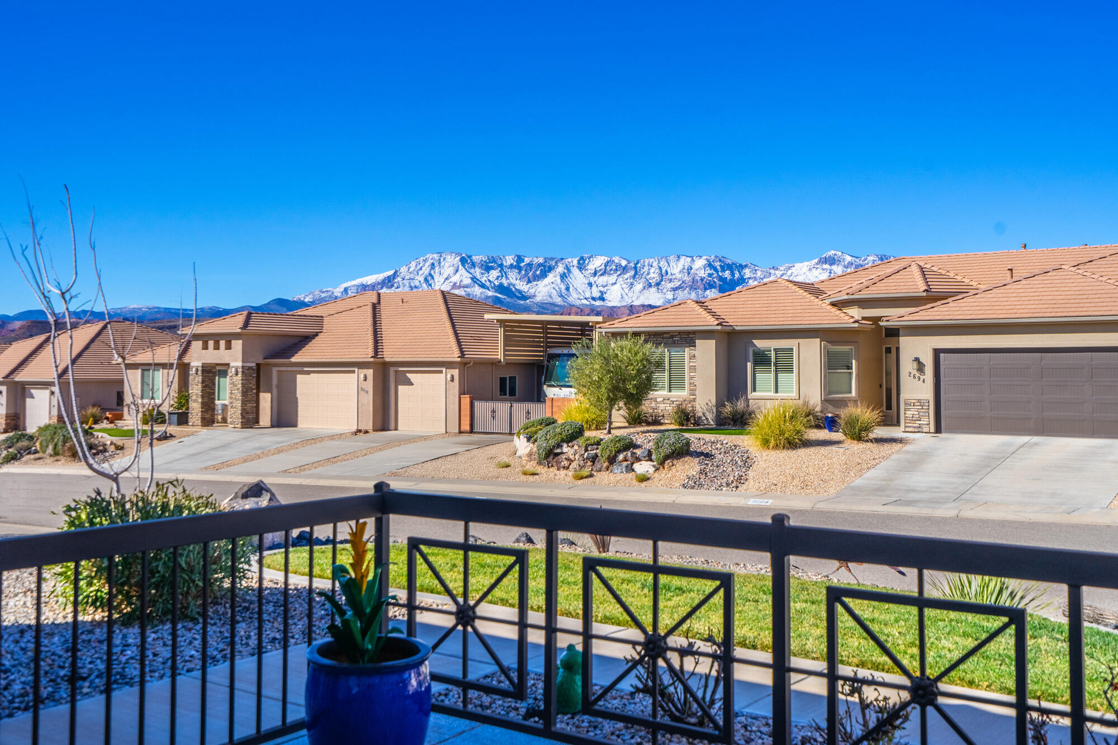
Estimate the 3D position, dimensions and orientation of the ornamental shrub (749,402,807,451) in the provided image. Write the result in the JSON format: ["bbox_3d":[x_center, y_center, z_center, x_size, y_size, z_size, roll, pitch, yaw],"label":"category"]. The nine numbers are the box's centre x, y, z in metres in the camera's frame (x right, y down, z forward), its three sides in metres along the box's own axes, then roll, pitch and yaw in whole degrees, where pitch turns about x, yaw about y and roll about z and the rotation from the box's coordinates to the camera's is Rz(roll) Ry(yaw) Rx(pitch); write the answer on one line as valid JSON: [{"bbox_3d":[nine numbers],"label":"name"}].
[{"bbox_3d":[6.400,1.550,31.600,1.680,1.400,1.600,0,-1,36],"label":"ornamental shrub"}]

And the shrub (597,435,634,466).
[{"bbox_3d":[1.527,2.063,29.000,0.970,0.810,0.930,0,0,3],"label":"shrub"}]

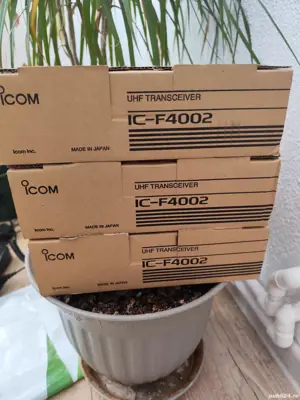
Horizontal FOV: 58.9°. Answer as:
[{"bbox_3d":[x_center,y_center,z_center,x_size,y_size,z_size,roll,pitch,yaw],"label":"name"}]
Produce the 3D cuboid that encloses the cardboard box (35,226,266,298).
[{"bbox_3d":[-0.003,0.030,0.364,0.245,0.071,0.175,-3,25,-3],"label":"cardboard box"}]

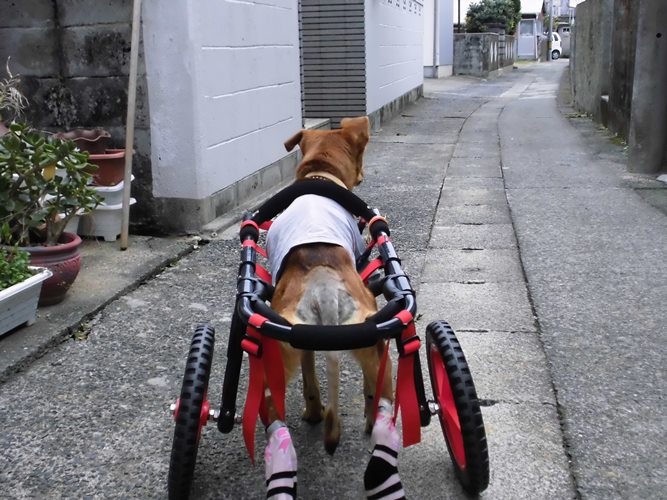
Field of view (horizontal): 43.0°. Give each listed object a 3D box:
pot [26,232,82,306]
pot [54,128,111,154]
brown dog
[{"bbox_3d":[-0.962,0.062,2.729,0.315,0.190,0.315,-1,14,0],"label":"pot"},{"bbox_3d":[-1.006,-0.381,3.420,0.235,0.190,0.235,-1,14,0],"label":"pot"},{"bbox_3d":[0.002,0.083,1.752,0.250,0.650,0.700,-1,14,0],"label":"brown dog"}]

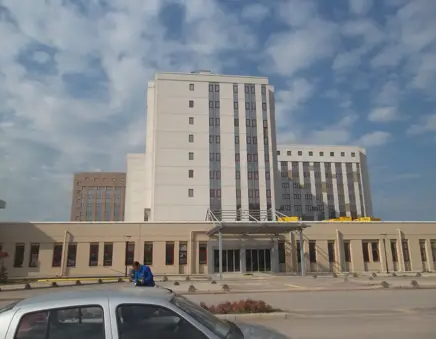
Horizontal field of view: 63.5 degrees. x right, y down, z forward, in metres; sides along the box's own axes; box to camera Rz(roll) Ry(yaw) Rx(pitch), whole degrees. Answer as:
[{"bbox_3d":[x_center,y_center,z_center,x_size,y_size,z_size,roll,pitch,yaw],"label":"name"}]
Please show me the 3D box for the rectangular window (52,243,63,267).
[{"bbox_3d":[-14.904,7.984,32.923,0.790,2.250,0.200,1,-13,-8],"label":"rectangular window"}]

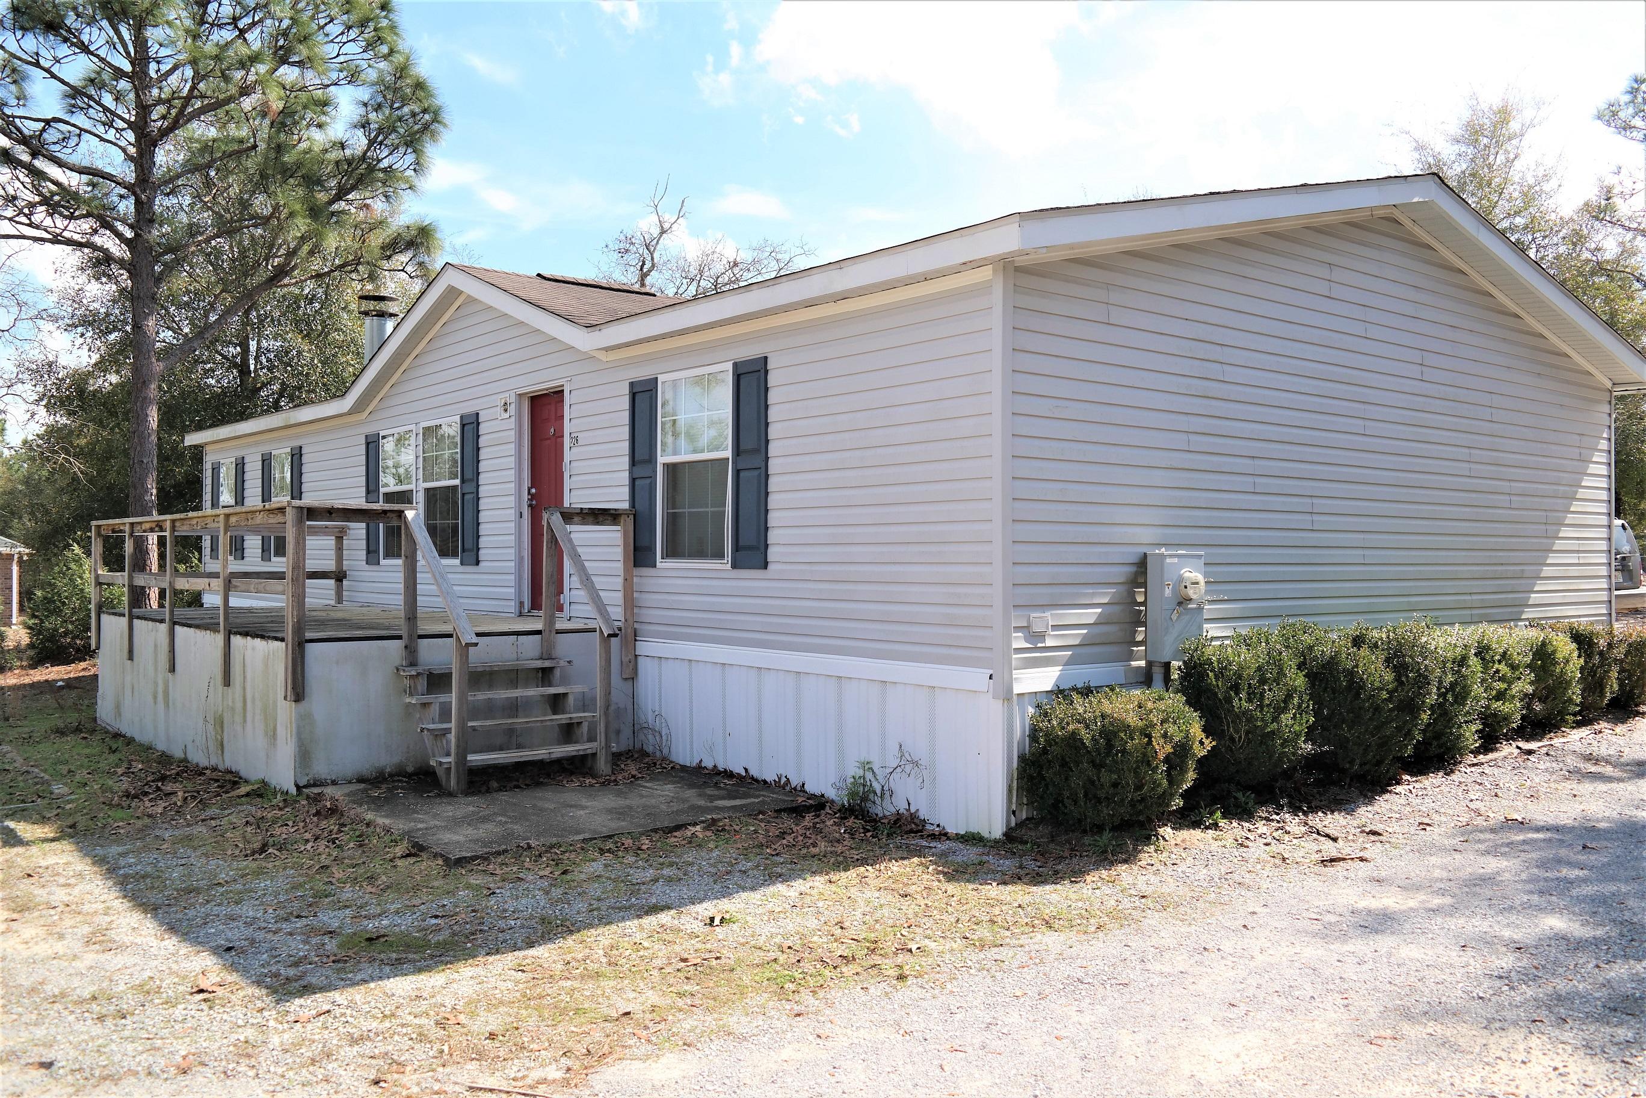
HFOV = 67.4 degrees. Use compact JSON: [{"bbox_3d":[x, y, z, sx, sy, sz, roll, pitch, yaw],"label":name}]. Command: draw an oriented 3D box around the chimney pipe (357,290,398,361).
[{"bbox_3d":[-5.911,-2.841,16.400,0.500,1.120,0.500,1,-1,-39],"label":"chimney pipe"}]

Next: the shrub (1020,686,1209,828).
[{"bbox_3d":[1.711,1.235,7.317,1.020,0.860,0.980,0,0,0],"label":"shrub"}]

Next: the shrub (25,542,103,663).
[{"bbox_3d":[-12.626,0.928,20.700,1.500,2.000,1.550,1,-1,-39],"label":"shrub"}]

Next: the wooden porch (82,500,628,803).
[{"bbox_3d":[-4.230,0.747,11.290,3.100,2.080,6.600,1,-1,-41],"label":"wooden porch"}]

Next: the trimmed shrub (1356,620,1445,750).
[{"bbox_3d":[4.280,1.055,9.202,0.800,1.050,0.820,1,-1,-39],"label":"trimmed shrub"}]

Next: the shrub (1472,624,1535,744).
[{"bbox_3d":[5.574,1.114,10.182,0.760,1.000,0.800,1,-1,-39],"label":"shrub"}]

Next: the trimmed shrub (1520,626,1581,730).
[{"bbox_3d":[6.320,1.154,10.748,0.750,0.930,0.800,1,-1,-39],"label":"trimmed shrub"}]

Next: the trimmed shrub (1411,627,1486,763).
[{"bbox_3d":[4.870,1.136,9.648,0.800,1.050,0.820,1,-1,-39],"label":"trimmed shrub"}]

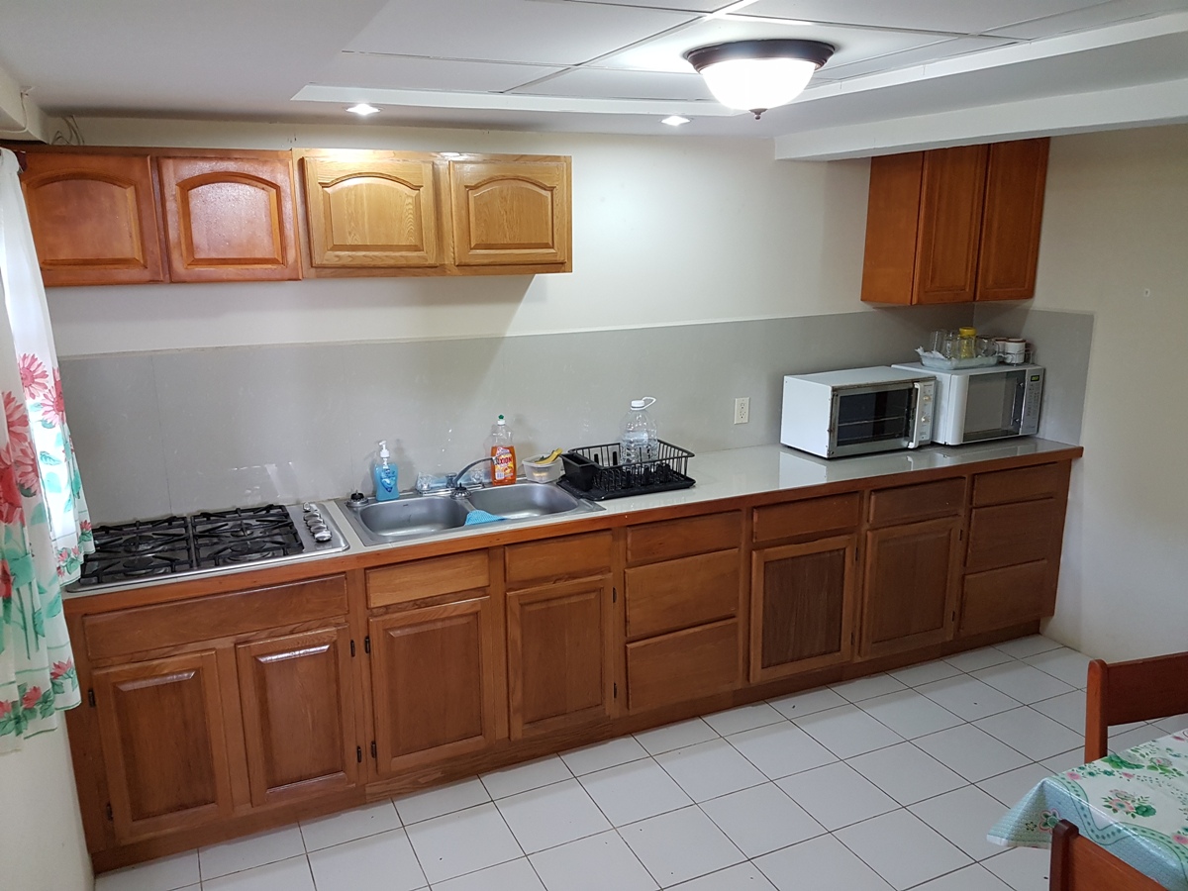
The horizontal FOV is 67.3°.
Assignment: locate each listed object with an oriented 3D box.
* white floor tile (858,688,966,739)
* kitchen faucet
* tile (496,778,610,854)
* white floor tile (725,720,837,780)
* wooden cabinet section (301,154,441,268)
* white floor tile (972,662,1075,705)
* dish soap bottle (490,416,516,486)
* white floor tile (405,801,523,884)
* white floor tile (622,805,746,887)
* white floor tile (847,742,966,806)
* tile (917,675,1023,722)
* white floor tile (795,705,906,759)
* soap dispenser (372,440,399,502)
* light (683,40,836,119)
[{"bbox_3d":[1.248,1.062,3.525,0.302,0.010,0.302,-6,14,-24],"label":"white floor tile"},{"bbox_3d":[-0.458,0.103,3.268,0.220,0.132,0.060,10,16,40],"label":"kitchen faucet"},{"bbox_3d":[-0.135,1.208,2.912,0.302,0.010,0.302,-6,14,-24],"label":"tile"},{"bbox_3d":[0.691,1.120,3.281,0.302,0.010,0.302,-6,14,-24],"label":"white floor tile"},{"bbox_3d":[-0.754,-0.757,2.941,0.396,0.326,0.300,-6,14,-23],"label":"wooden cabinet section"},{"bbox_3d":[1.787,0.987,3.728,0.298,0.010,0.298,-6,14,-24],"label":"white floor tile"},{"bbox_3d":[-0.340,0.019,3.349,0.092,0.261,0.062,-5,13,-18],"label":"dish soap bottle"},{"bbox_3d":[-0.405,1.226,2.767,0.298,0.010,0.298,-6,14,-24],"label":"white floor tile"},{"bbox_3d":[0.267,1.224,2.742,0.298,0.010,0.298,-6,14,-24],"label":"white floor tile"},{"bbox_3d":[1.097,1.151,3.133,0.302,0.010,0.302,-6,14,-24],"label":"white floor tile"},{"bbox_3d":[1.517,1.025,3.624,0.300,0.010,0.300,-6,14,-24],"label":"tile"},{"bbox_3d":[0.965,1.083,3.381,0.300,0.010,0.300,-6,14,-24],"label":"white floor tile"},{"bbox_3d":[-0.743,0.088,3.191,0.079,0.207,0.045,-5,13,-21],"label":"soap dispenser"},{"bbox_3d":[0.406,-0.883,2.203,0.360,0.146,0.360,-1,13,0],"label":"light"}]

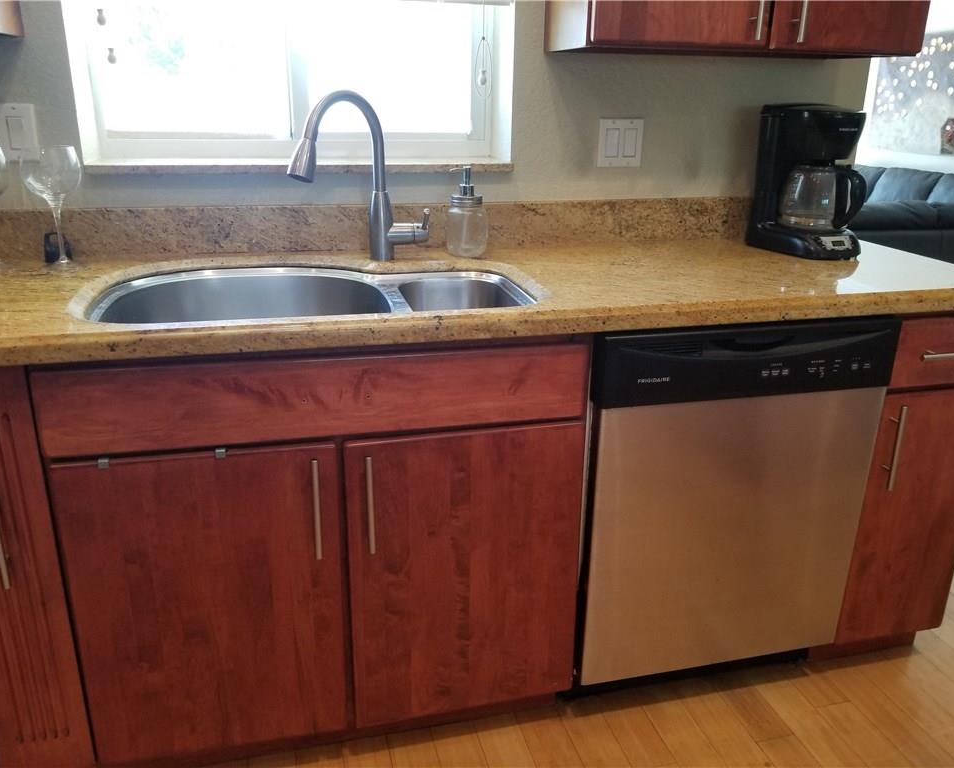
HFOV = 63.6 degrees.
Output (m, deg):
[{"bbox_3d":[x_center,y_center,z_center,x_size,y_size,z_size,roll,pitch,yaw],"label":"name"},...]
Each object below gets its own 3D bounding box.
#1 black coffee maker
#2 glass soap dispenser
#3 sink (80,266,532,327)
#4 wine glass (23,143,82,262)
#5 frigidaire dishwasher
[{"bbox_3d":[0.807,-0.477,1.813,0.186,0.335,0.242,-6,21,-19],"label":"black coffee maker"},{"bbox_3d":[-0.021,-0.393,1.748,0.092,0.196,0.090,1,20,0],"label":"glass soap dispenser"},{"bbox_3d":[-0.309,-0.080,1.532,0.800,0.210,0.520,-4,20,-13],"label":"sink"},{"bbox_3d":[-0.856,-0.359,1.559,0.106,0.232,0.106,-4,20,-13],"label":"wine glass"},{"bbox_3d":[0.443,0.168,1.810,0.600,0.805,0.600,-4,20,-13],"label":"frigidaire dishwasher"}]

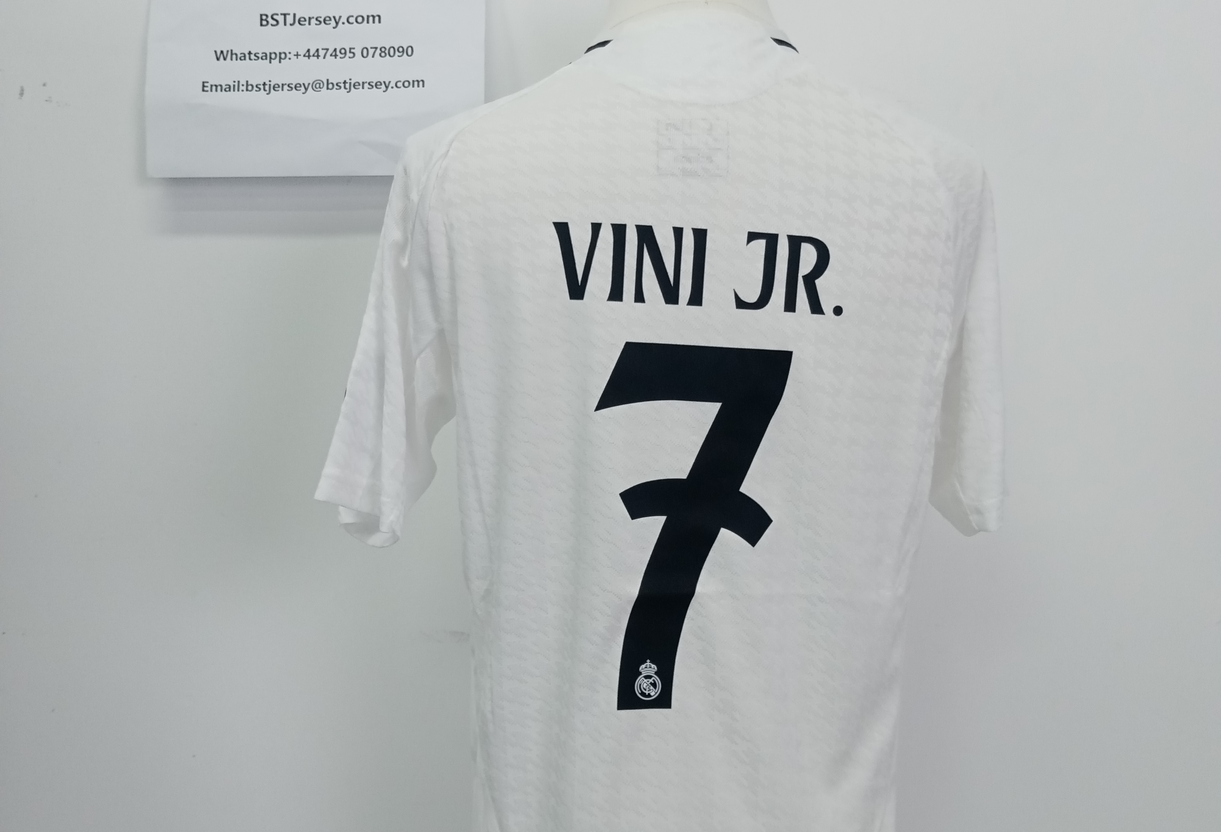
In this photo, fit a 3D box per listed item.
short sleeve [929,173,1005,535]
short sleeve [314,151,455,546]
[{"bbox_3d":[0.281,-0.050,0.965,0.085,0.288,0.145,1,0,-9],"label":"short sleeve"},{"bbox_3d":[-0.170,-0.053,0.918,0.112,0.292,0.145,1,0,-9],"label":"short sleeve"}]

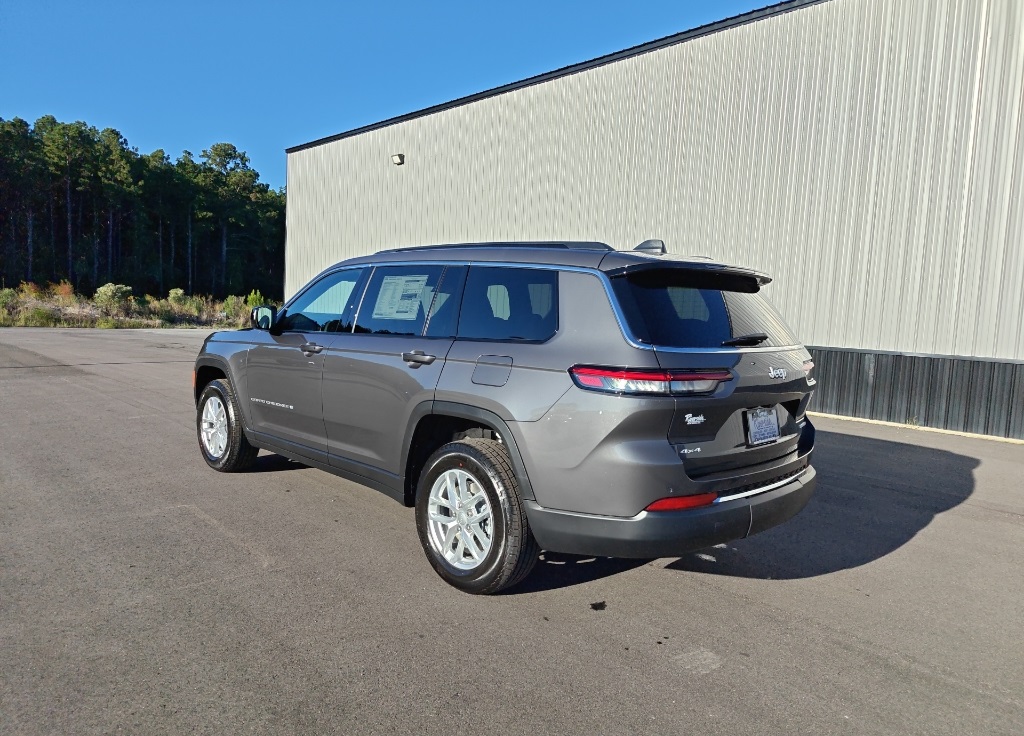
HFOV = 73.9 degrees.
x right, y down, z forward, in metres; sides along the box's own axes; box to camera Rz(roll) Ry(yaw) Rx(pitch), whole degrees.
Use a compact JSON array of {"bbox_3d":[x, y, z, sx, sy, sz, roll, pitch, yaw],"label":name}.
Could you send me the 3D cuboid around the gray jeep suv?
[{"bbox_3d":[-0.630,0.075,5.140,5.180,1.810,2.020,7,7,44],"label":"gray jeep suv"}]

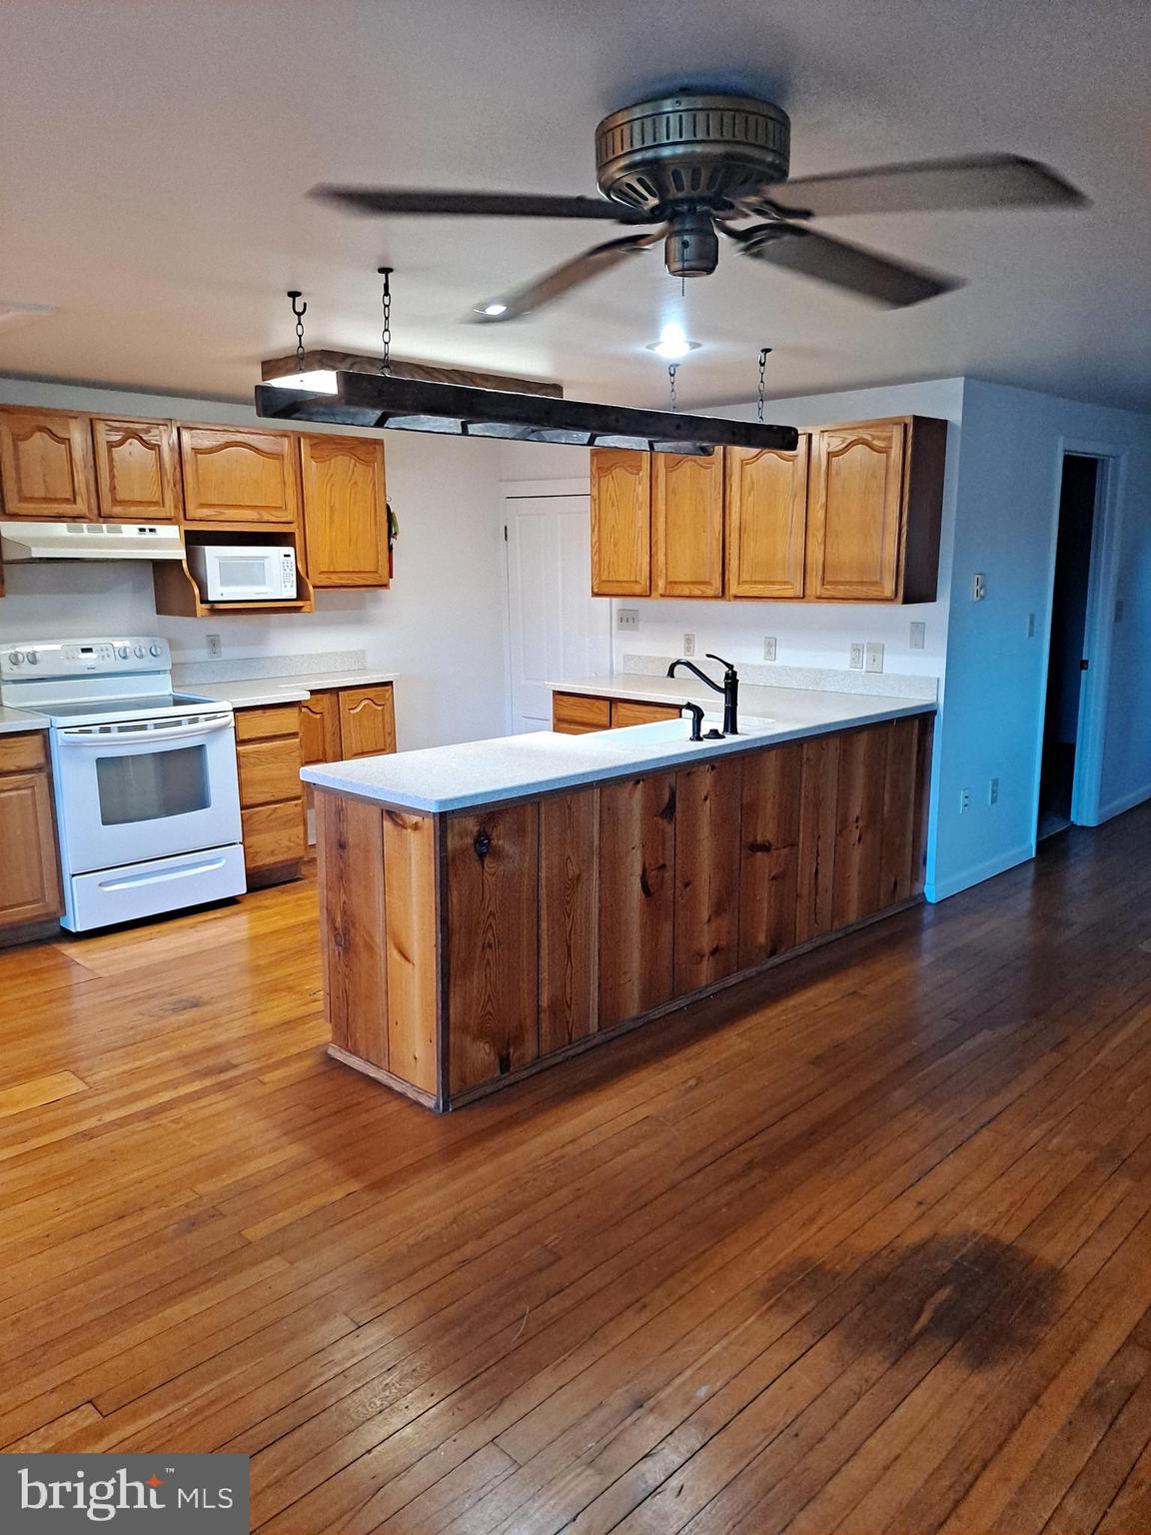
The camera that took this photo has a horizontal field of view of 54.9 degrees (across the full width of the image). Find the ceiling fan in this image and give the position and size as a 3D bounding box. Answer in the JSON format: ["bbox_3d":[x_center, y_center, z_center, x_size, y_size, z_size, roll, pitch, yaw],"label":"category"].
[{"bbox_3d":[0.205,-0.990,1.972,1.290,0.257,1.290,10,15,43],"label":"ceiling fan"}]

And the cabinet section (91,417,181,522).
[{"bbox_3d":[-2.023,-1.313,4.942,0.327,0.447,0.381,10,15,43],"label":"cabinet section"}]

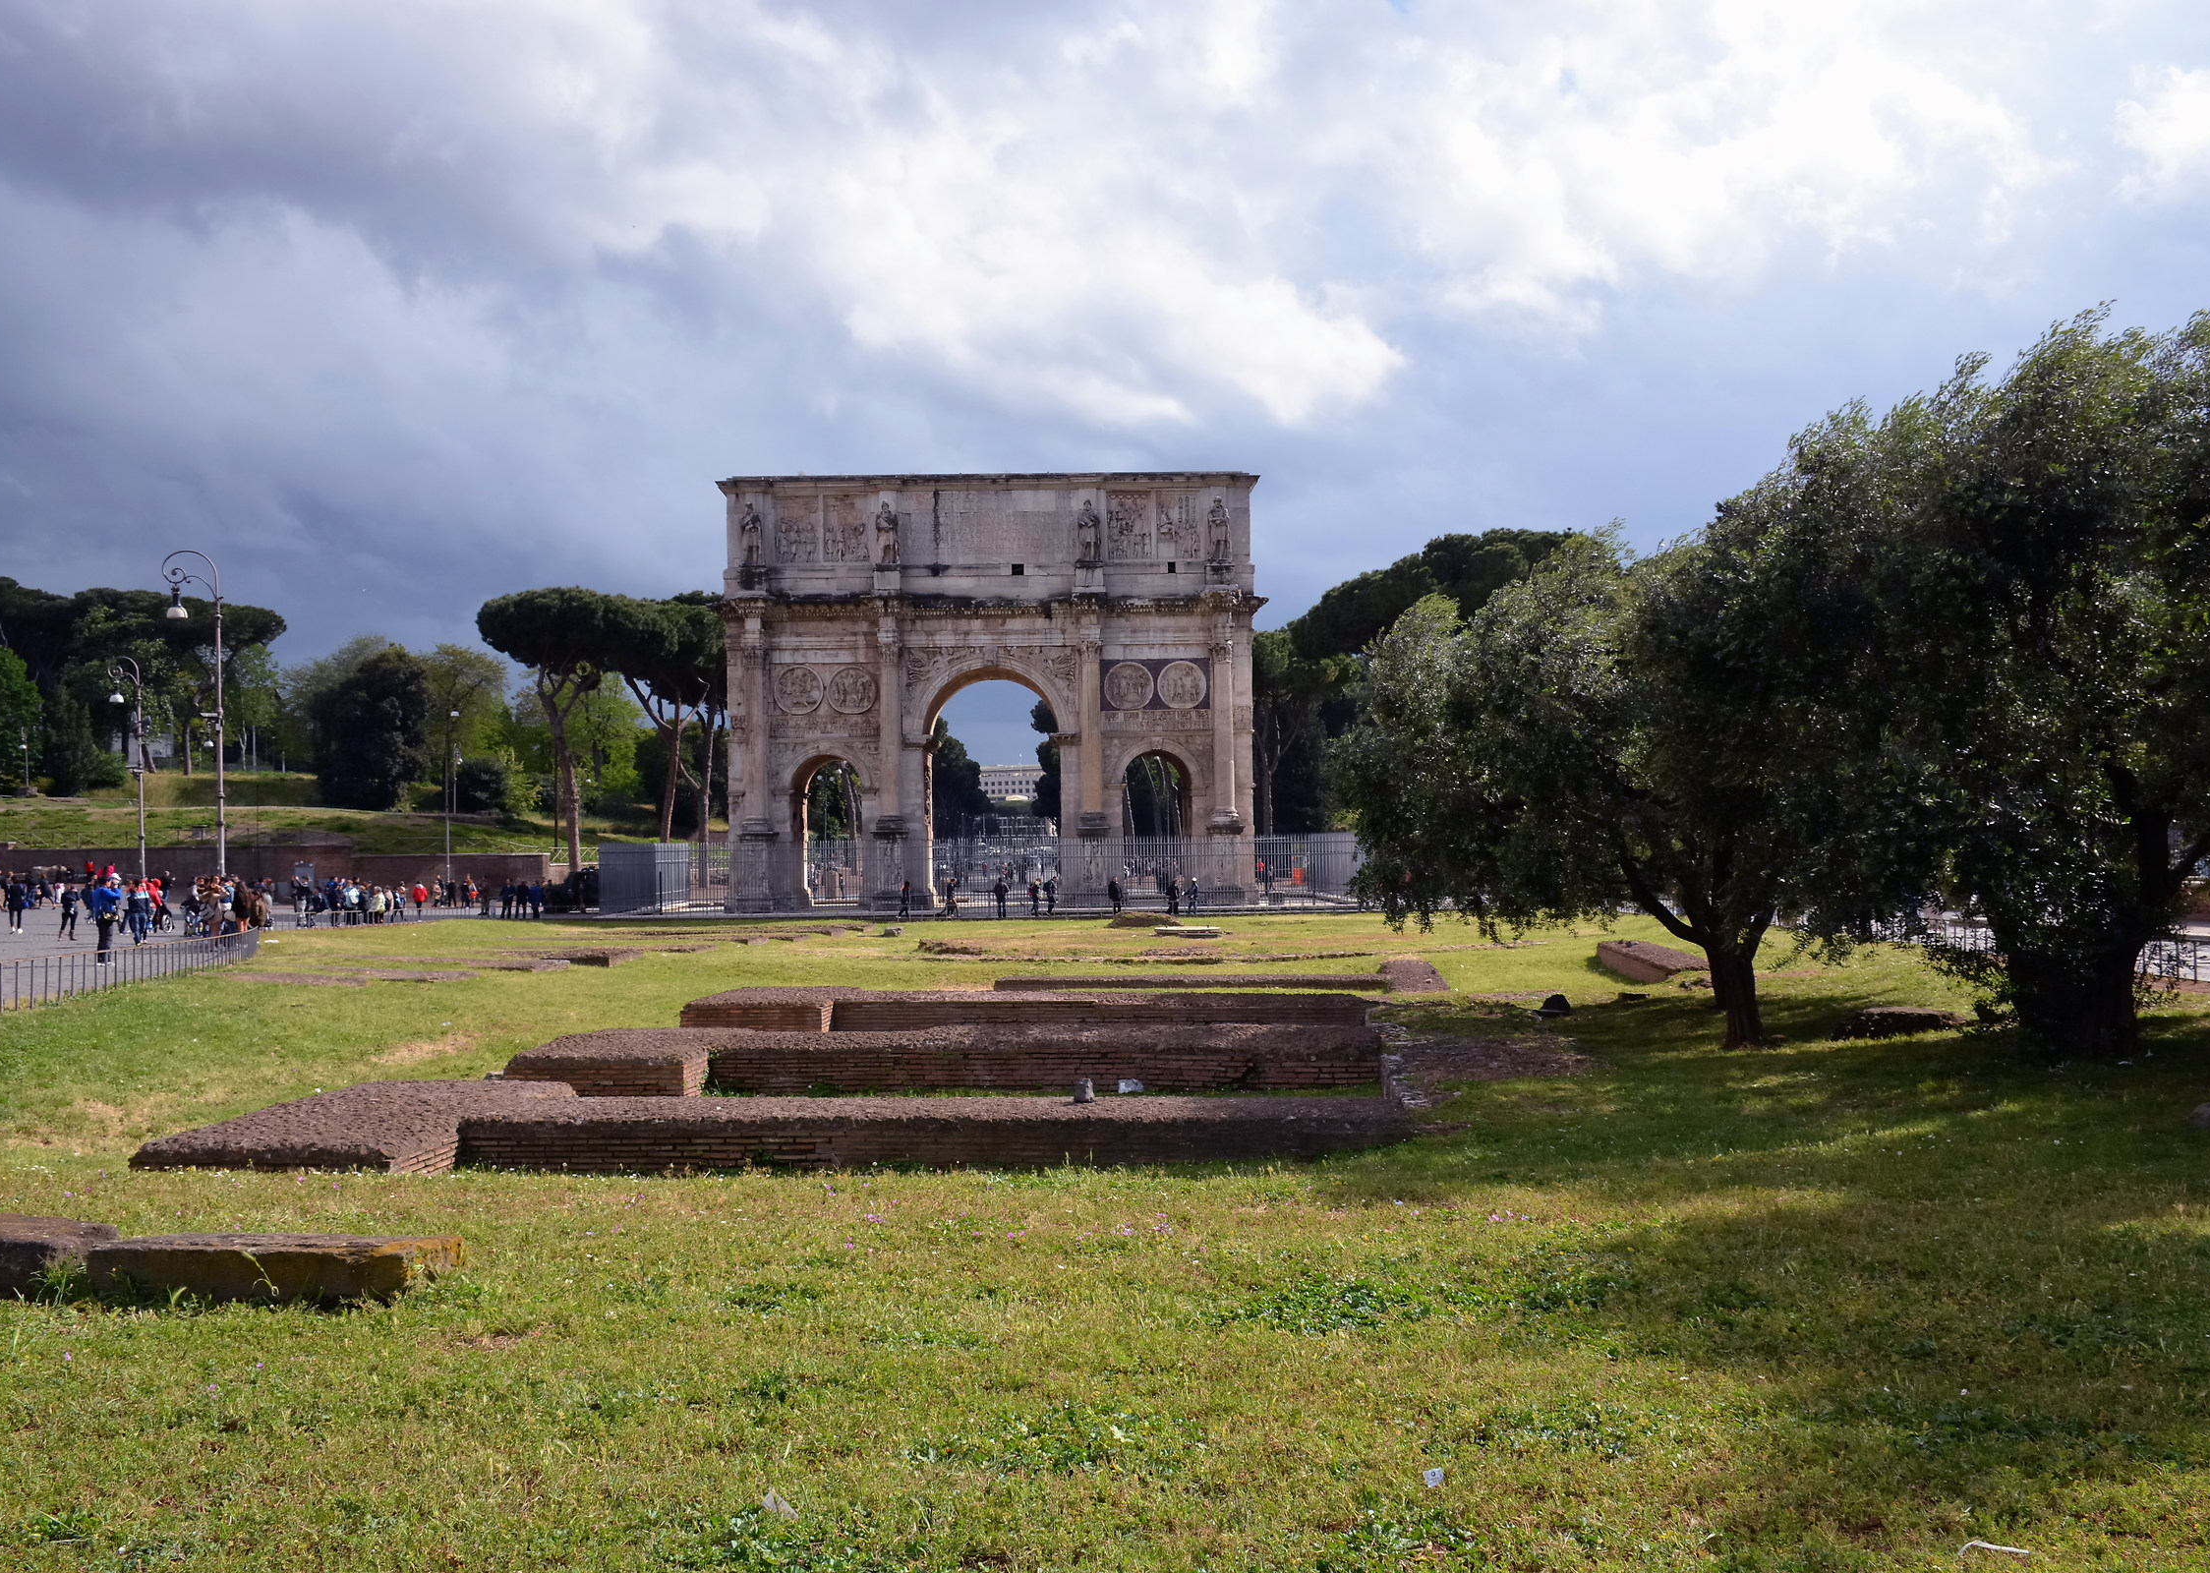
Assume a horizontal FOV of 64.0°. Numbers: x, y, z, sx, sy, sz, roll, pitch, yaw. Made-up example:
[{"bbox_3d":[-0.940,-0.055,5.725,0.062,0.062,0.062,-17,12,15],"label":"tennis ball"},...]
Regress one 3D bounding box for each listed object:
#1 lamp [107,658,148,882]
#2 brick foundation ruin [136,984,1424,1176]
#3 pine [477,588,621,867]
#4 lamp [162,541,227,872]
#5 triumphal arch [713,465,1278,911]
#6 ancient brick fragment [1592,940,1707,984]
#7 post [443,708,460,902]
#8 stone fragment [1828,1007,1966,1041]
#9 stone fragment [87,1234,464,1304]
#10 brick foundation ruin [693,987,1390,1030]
[{"bbox_3d":[-39.829,0.113,72.000,1.500,10.700,0.600,-1,-3,0],"label":"lamp"},{"bbox_3d":[-1.378,2.431,16.009,8.000,0.460,11.300,-1,-3,5],"label":"brick foundation ruin"},{"bbox_3d":[-32.341,-2.385,104.000,9.000,18.600,9.000,-1,-3,0],"label":"pine"},{"bbox_3d":[-25.784,-1.172,50.000,1.750,11.000,0.550,-1,-3,0],"label":"lamp"},{"bbox_3d":[-5.695,-4.477,89.518,26.200,21.000,7.600,-1,-3,-1],"label":"triumphal arch"},{"bbox_3d":[9.824,3.129,31.620,1.000,0.360,7.100,-1,-3,8],"label":"ancient brick fragment"},{"bbox_3d":[-38.354,1.111,104.000,0.500,11.500,1.400,0,-3,-18],"label":"post"},{"bbox_3d":[8.534,2.523,19.039,1.300,0.270,1.000,-1,-3,5],"label":"stone fragment"},{"bbox_3d":[-3.572,2.057,7.630,1.450,0.220,0.420,-1,-3,8],"label":"stone fragment"},{"bbox_3d":[-0.742,2.660,19.960,7.450,0.440,3.000,-1,-3,5],"label":"brick foundation ruin"}]

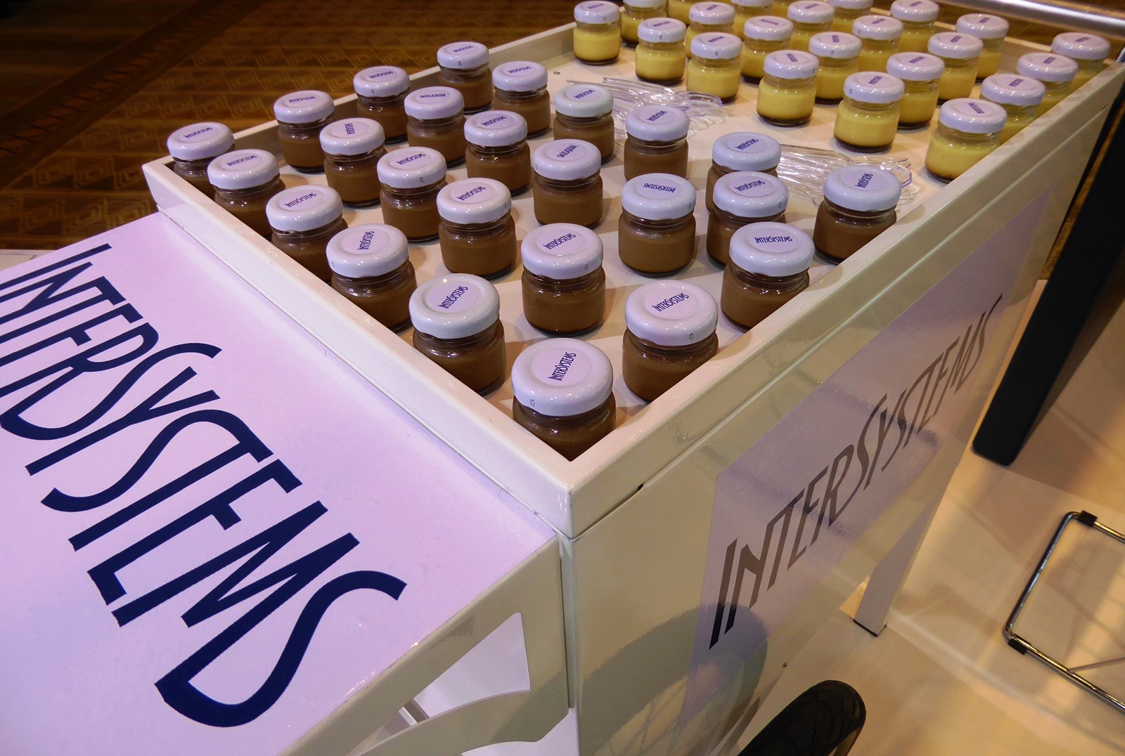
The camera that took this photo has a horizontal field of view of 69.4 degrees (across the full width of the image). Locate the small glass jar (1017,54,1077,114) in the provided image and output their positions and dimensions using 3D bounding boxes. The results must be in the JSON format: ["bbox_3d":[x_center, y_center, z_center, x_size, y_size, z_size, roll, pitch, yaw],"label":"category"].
[{"bbox_3d":[0.415,-0.250,0.706,0.048,0.054,0.048,-1,38,1],"label":"small glass jar"}]

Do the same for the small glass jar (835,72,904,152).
[{"bbox_3d":[0.249,-0.217,0.661,0.047,0.052,0.047,-1,39,1],"label":"small glass jar"}]

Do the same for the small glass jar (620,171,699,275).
[{"bbox_3d":[0.060,-0.097,0.512,0.047,0.051,0.047,4,39,6],"label":"small glass jar"}]

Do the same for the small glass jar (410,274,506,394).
[{"bbox_3d":[-0.055,-0.022,0.433,0.048,0.052,0.048,-1,39,0],"label":"small glass jar"}]

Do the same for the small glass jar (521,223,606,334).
[{"bbox_3d":[0.001,-0.057,0.473,0.048,0.054,0.048,-1,38,1],"label":"small glass jar"}]

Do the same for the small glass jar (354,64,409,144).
[{"bbox_3d":[-0.147,-0.228,0.678,0.047,0.051,0.047,-9,40,-9],"label":"small glass jar"}]

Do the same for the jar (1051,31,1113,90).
[{"bbox_3d":[0.466,-0.282,0.741,0.048,0.052,0.048,-1,39,1],"label":"jar"}]

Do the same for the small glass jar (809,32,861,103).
[{"bbox_3d":[0.250,-0.288,0.755,0.048,0.052,0.048,-1,39,1],"label":"small glass jar"}]

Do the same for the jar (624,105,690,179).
[{"bbox_3d":[0.071,-0.174,0.619,0.048,0.052,0.048,-1,39,1],"label":"jar"}]

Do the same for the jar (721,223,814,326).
[{"bbox_3d":[0.119,-0.058,0.472,0.048,0.052,0.048,-1,39,1],"label":"jar"}]

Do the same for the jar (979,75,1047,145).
[{"bbox_3d":[0.363,-0.216,0.665,0.048,0.054,0.048,-1,38,1],"label":"jar"}]

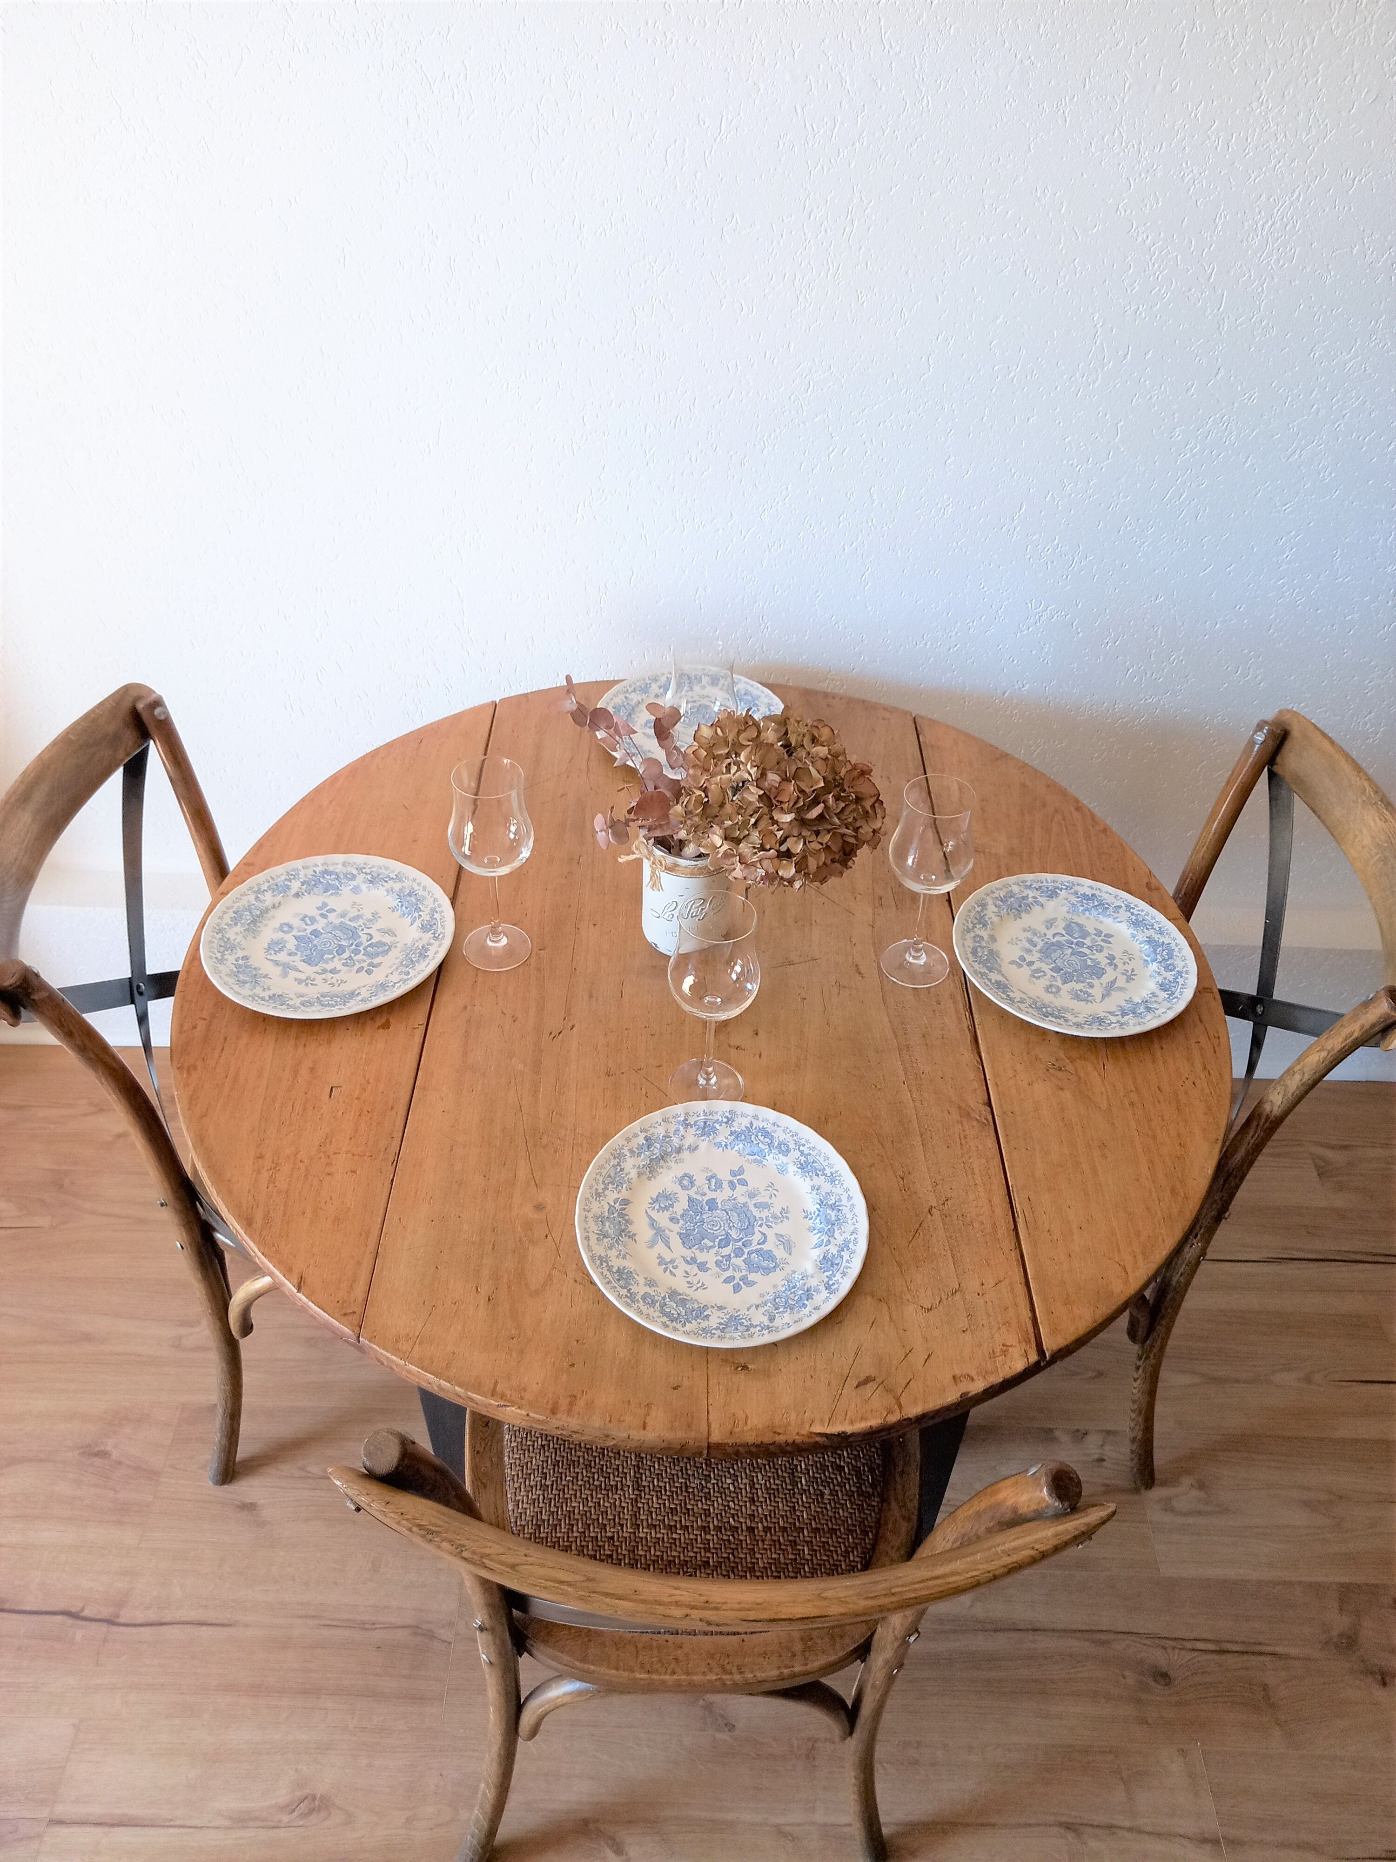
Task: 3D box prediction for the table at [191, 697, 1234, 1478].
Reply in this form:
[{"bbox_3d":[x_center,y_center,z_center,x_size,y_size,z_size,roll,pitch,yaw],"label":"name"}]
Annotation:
[{"bbox_3d":[-0.005,0.304,1.636,1.045,0.765,1.045,2,43,-1],"label":"table"}]

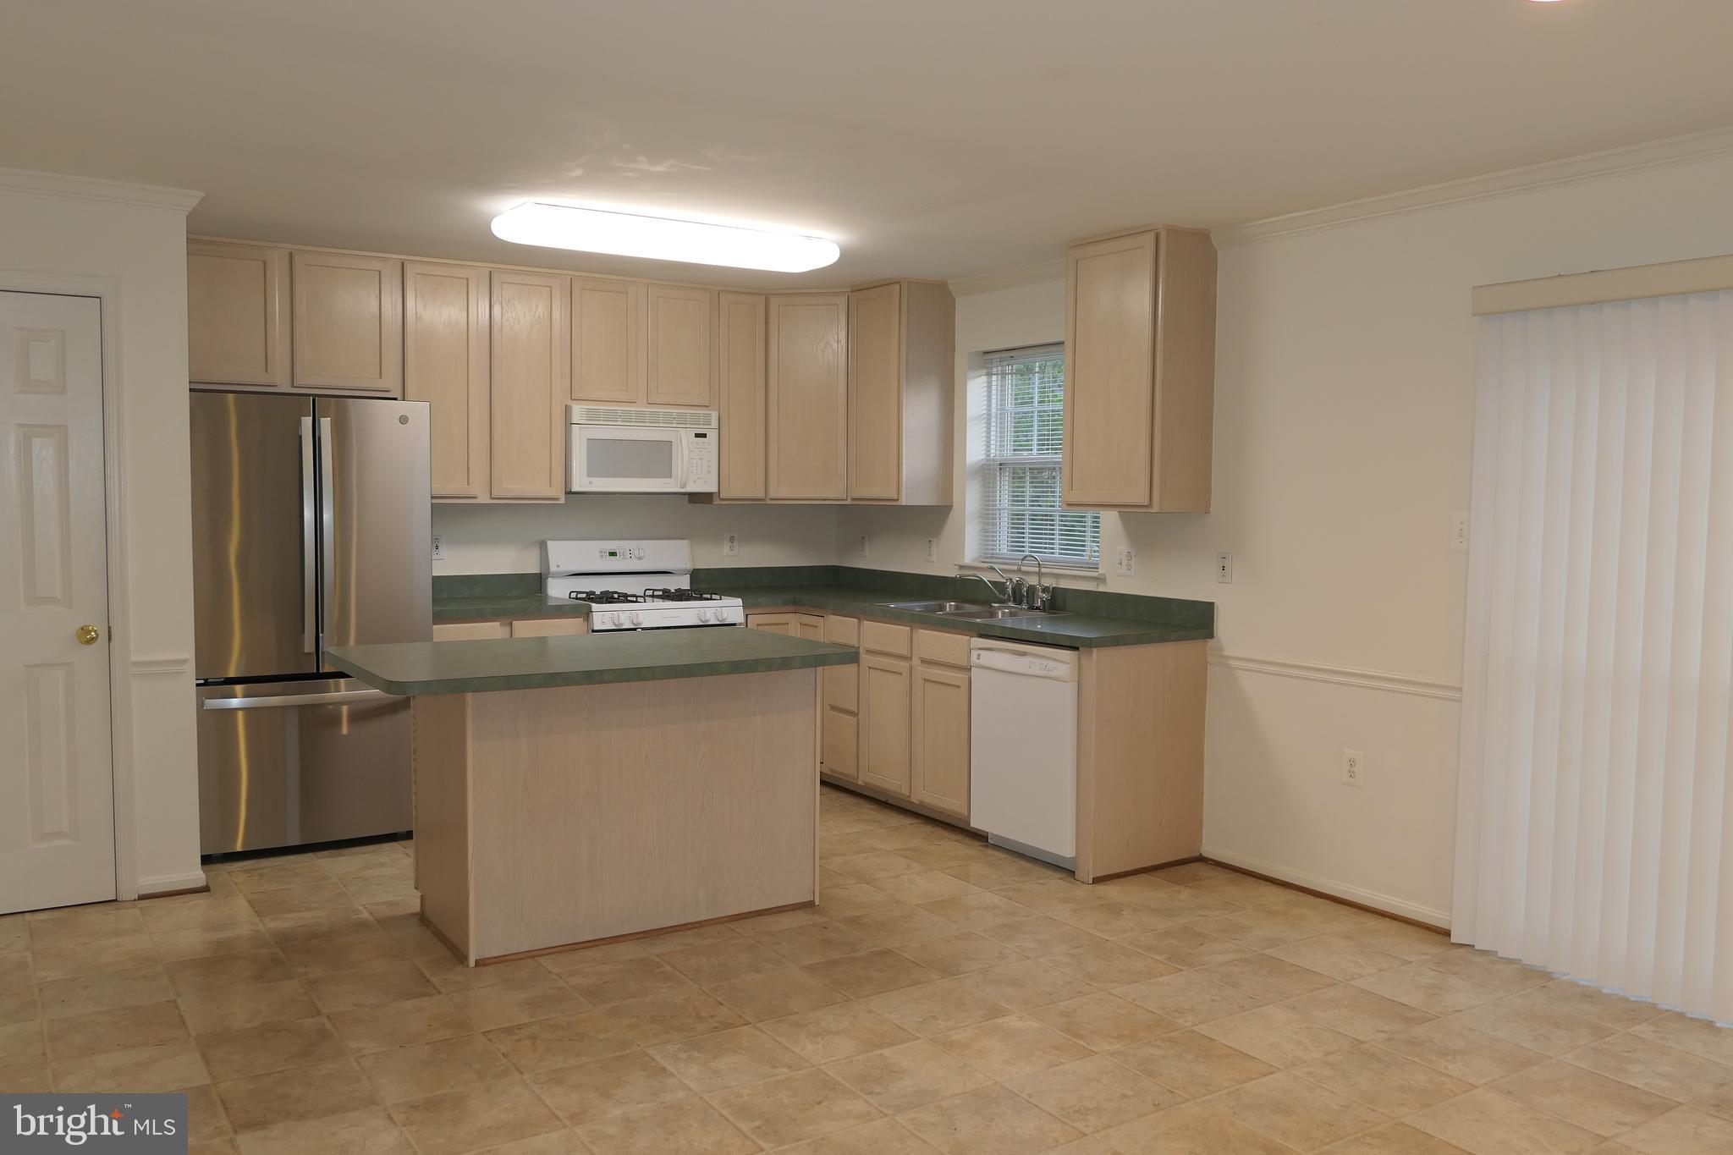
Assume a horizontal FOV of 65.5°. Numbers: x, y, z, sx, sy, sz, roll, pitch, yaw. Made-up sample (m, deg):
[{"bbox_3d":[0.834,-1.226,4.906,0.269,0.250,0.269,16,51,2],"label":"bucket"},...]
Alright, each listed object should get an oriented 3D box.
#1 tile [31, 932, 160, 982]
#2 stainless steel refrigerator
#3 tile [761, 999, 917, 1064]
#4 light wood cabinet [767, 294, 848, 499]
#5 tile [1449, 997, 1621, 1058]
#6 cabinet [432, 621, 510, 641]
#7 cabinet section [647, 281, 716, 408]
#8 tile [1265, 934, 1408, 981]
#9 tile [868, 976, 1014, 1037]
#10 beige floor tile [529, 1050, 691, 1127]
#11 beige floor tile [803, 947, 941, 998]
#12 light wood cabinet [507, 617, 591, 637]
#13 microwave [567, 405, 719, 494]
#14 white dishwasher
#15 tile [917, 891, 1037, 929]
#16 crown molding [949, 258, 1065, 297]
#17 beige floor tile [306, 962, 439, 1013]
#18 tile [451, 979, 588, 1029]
[{"bbox_3d":[-2.305,1.135,4.029,0.305,0.010,0.305,-1,4,-33],"label":"tile"},{"bbox_3d":[-2.322,0.167,5.491,0.880,1.761,0.880,-1,4,-33],"label":"stainless steel refrigerator"},{"bbox_3d":[-0.074,1.204,3.568,0.317,0.010,0.314,-2,4,-33],"label":"tile"},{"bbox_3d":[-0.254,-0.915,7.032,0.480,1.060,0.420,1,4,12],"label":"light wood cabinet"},{"bbox_3d":[1.828,1.226,3.689,0.310,0.012,0.310,-2,4,-34],"label":"tile"},{"bbox_3d":[-1.841,0.549,5.897,0.378,0.747,0.590,-2,4,-33],"label":"cabinet"},{"bbox_3d":[-0.988,-1.117,6.670,0.367,0.595,0.322,-2,4,-33],"label":"cabinet section"},{"bbox_3d":[1.470,1.188,4.218,0.310,0.012,0.310,-2,4,-34],"label":"tile"},{"bbox_3d":[0.195,1.197,3.745,0.317,0.010,0.314,-2,4,-33],"label":"tile"},{"bbox_3d":[-0.604,1.201,3.175,0.308,0.010,0.308,-2,4,-33],"label":"beige floor tile"},{"bbox_3d":[0.019,1.180,4.011,0.320,0.010,0.320,-2,4,-33],"label":"beige floor tile"},{"bbox_3d":[-1.587,0.587,6.230,0.375,0.875,0.610,-2,4,-33],"label":"light wood cabinet"},{"bbox_3d":[-1.136,-0.612,6.554,0.760,0.405,0.375,-2,4,-34],"label":"microwave"},{"bbox_3d":[0.836,0.651,5.266,0.600,0.825,0.610,-2,4,-33],"label":"white dishwasher"},{"bbox_3d":[0.378,1.123,4.565,0.308,0.010,0.308,-2,4,-33],"label":"tile"},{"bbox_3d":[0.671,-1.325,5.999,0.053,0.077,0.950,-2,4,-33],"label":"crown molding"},{"bbox_3d":[-1.417,1.173,3.858,0.320,0.010,0.320,-2,4,-33],"label":"beige floor tile"},{"bbox_3d":[-0.949,1.165,3.704,0.308,0.010,0.308,-2,4,-33],"label":"tile"}]

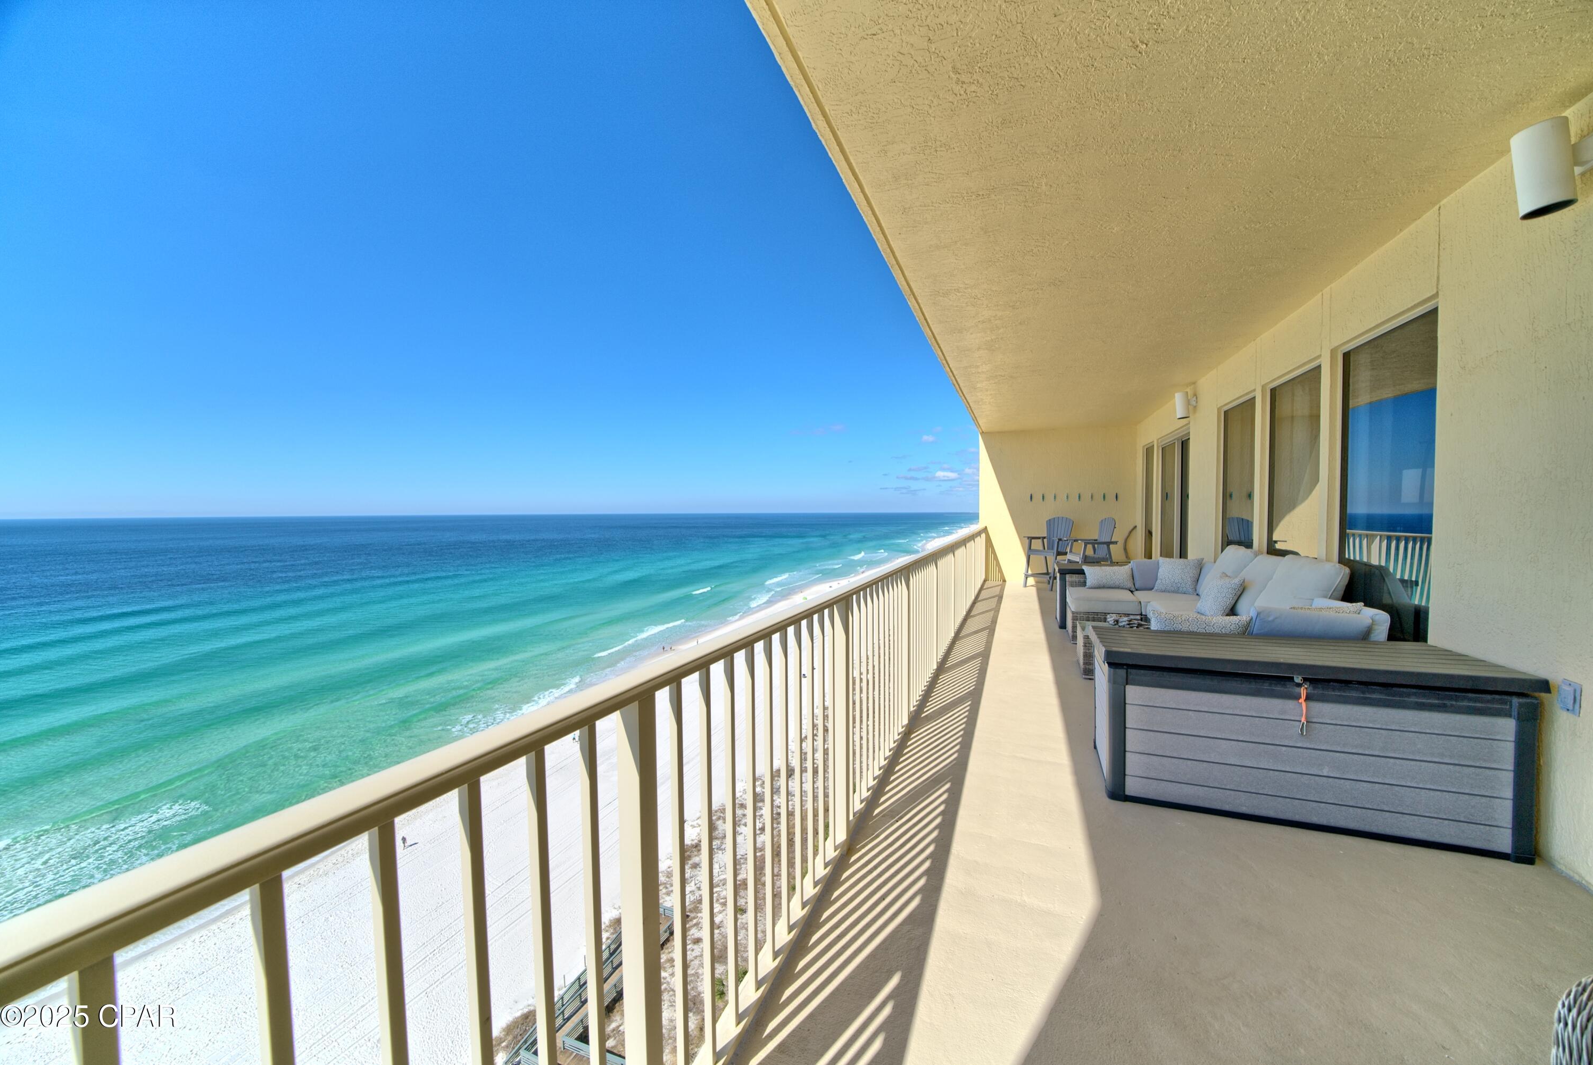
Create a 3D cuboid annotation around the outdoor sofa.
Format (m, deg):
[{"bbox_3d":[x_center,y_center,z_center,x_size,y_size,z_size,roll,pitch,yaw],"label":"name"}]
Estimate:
[{"bbox_3d":[3.091,0.684,4.389,1.360,0.930,3.040,1,2,23],"label":"outdoor sofa"}]

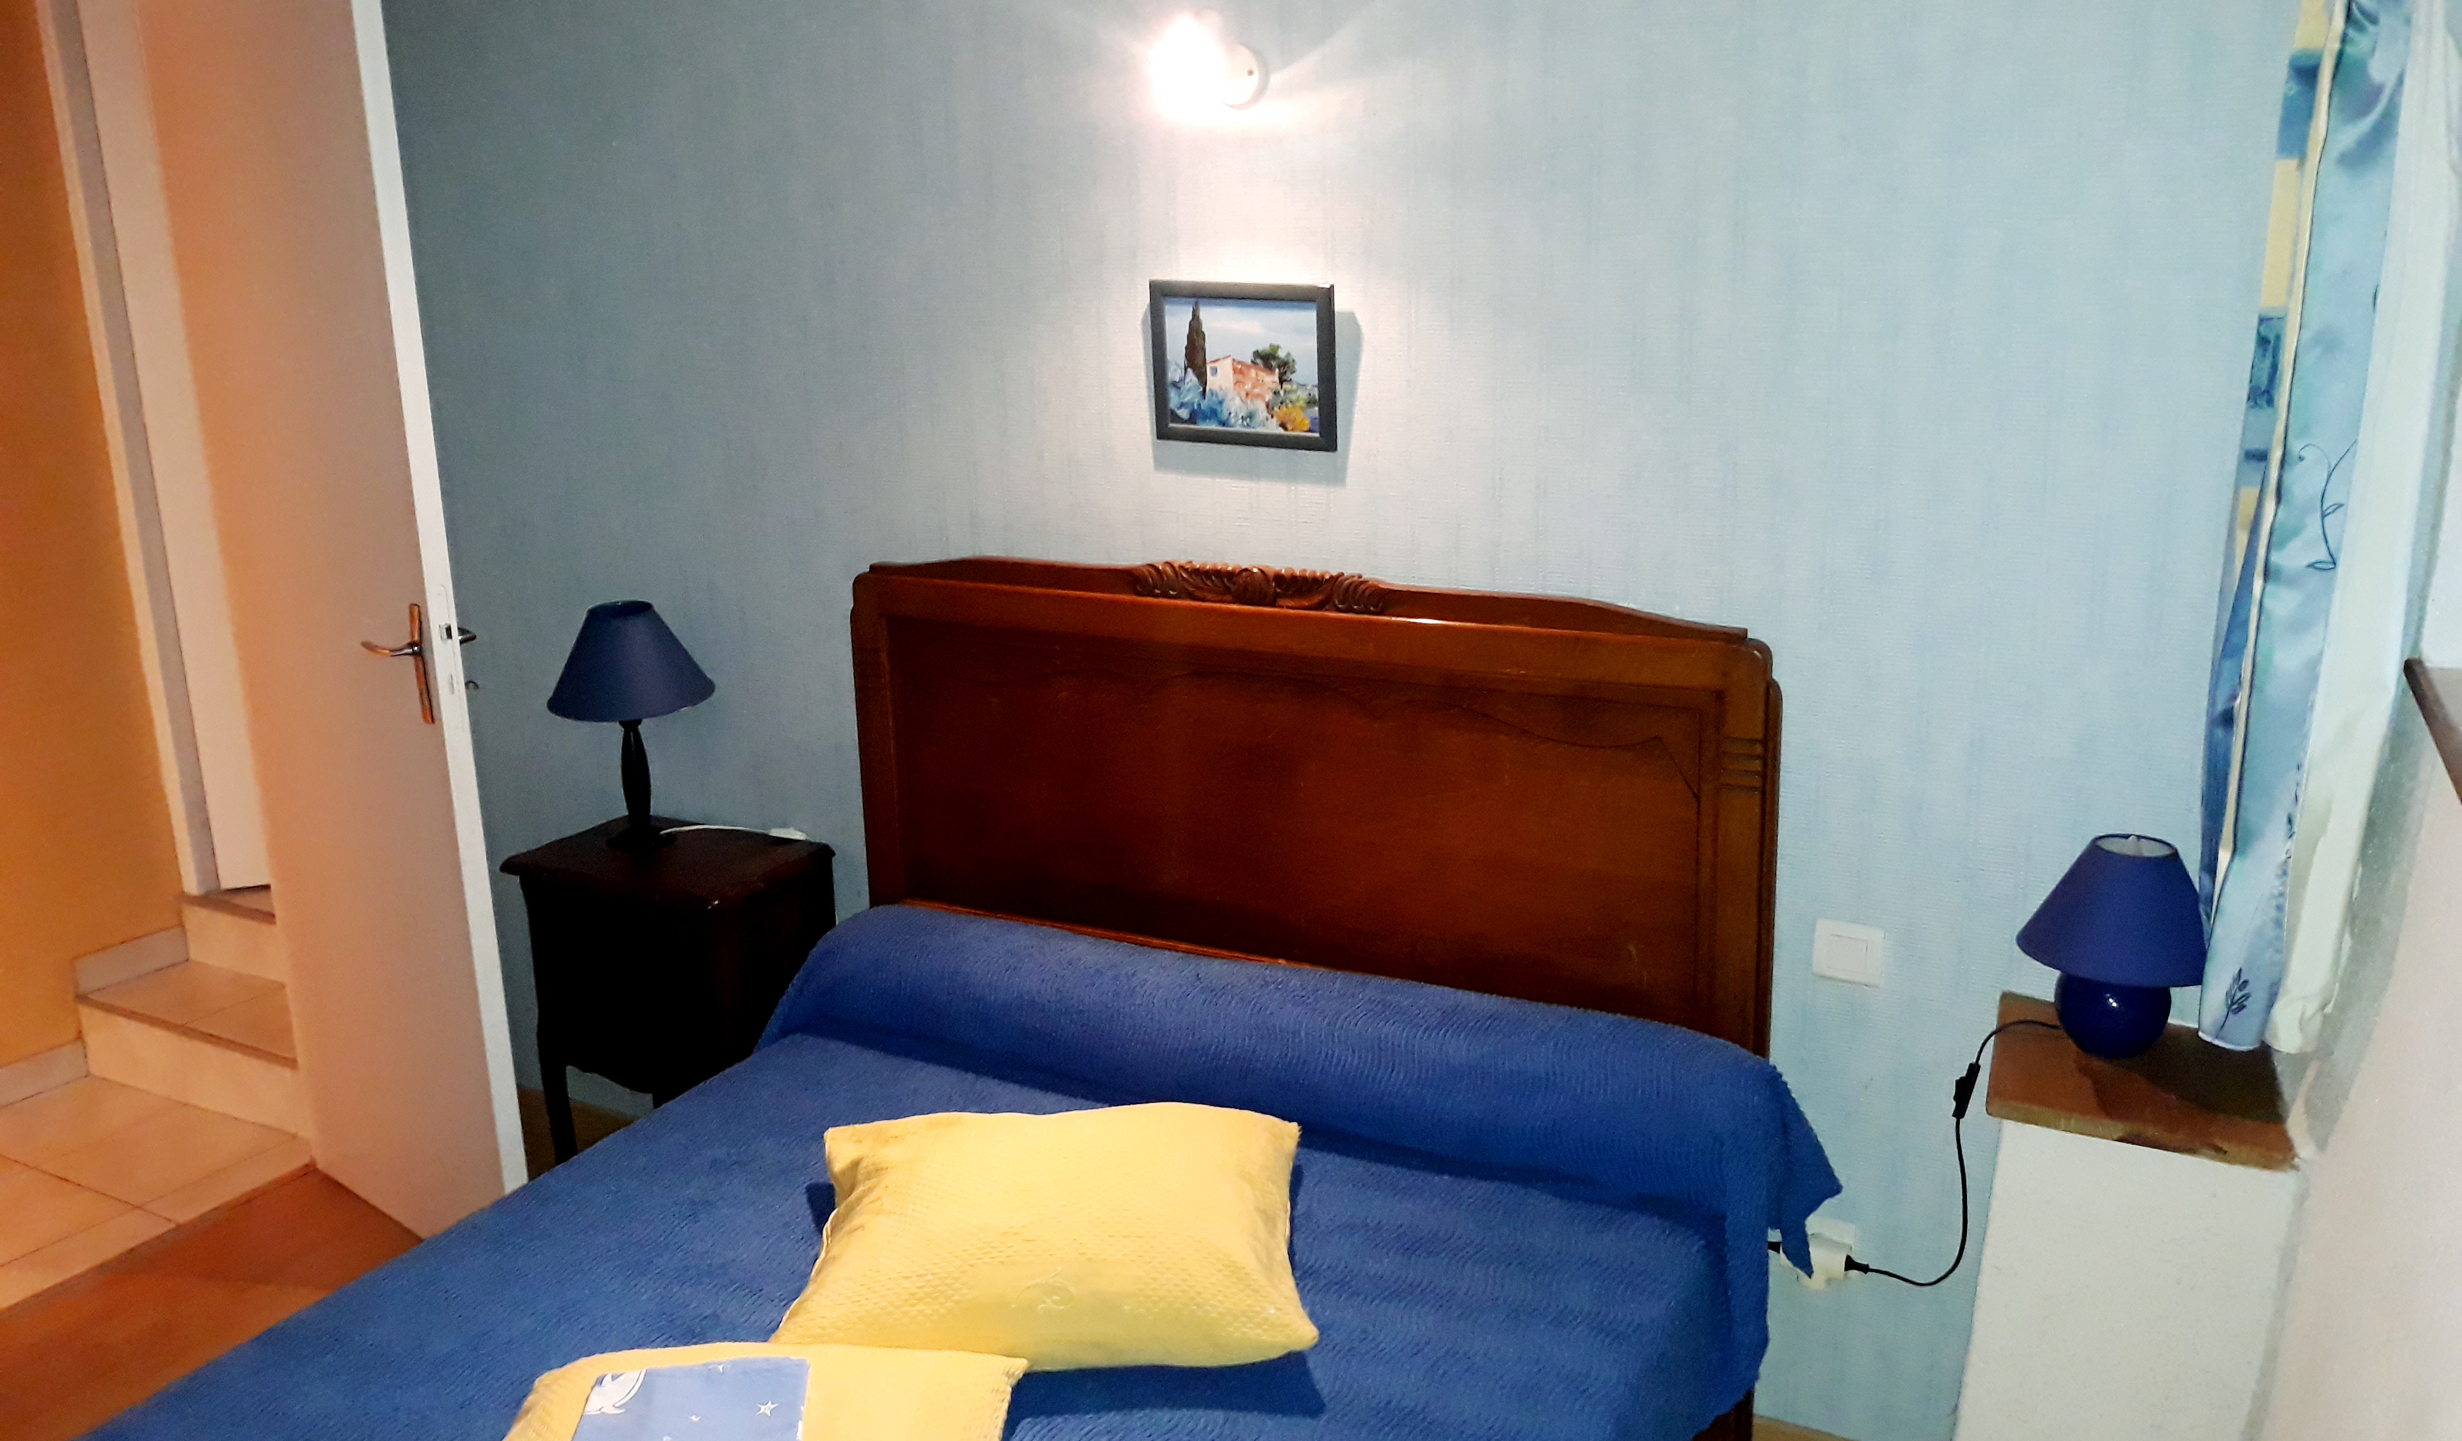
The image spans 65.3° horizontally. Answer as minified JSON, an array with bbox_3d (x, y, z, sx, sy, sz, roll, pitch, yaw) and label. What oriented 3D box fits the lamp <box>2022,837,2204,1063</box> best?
[{"bbox_3d":[1.016,0.258,2.196,0.203,0.247,0.203,6,16,28],"label":"lamp"}]

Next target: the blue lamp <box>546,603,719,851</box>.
[{"bbox_3d":[-0.999,0.010,3.204,0.267,0.400,0.267,6,16,28],"label":"blue lamp"}]

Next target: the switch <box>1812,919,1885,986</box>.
[{"bbox_3d":[0.788,0.296,2.449,0.081,0.077,0.012,6,16,28],"label":"switch"}]

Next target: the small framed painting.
[{"bbox_3d":[0.018,-0.493,2.662,0.285,0.224,0.020,6,16,28],"label":"small framed painting"}]

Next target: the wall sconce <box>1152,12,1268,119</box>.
[{"bbox_3d":[-0.027,-0.858,2.523,0.115,0.120,0.140,6,16,28],"label":"wall sconce"}]

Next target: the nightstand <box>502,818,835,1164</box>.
[{"bbox_3d":[-0.909,0.568,3.251,0.470,0.713,0.315,6,16,28],"label":"nightstand"}]

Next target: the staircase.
[{"bbox_3d":[-2.030,0.597,4.062,0.800,0.310,0.430,6,16,28],"label":"staircase"}]

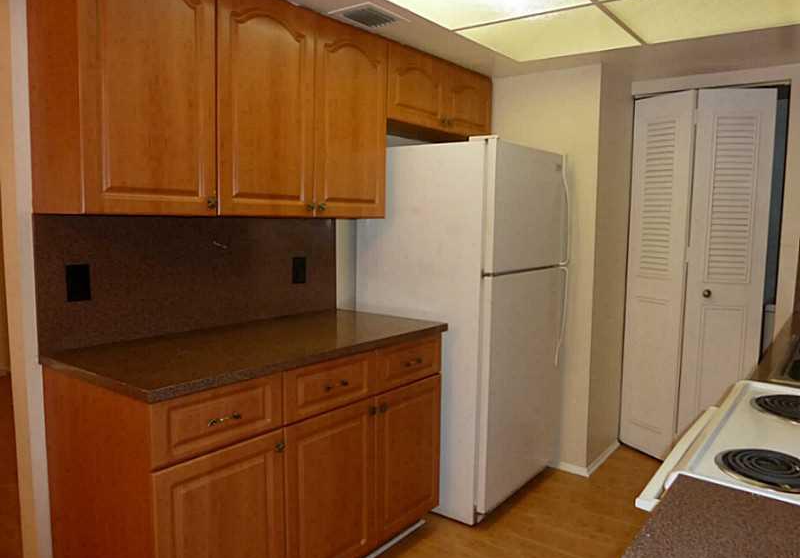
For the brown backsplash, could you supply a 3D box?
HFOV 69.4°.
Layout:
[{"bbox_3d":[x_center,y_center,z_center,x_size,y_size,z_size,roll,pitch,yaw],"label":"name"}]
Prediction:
[{"bbox_3d":[-0.739,-0.024,2.364,0.021,0.449,1.344,4,7,38],"label":"brown backsplash"}]

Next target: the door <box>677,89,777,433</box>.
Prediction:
[{"bbox_3d":[1.746,0.023,3.120,0.416,2.038,0.035,1,5,3],"label":"door"}]

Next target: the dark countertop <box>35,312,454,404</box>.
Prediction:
[{"bbox_3d":[-0.472,0.236,2.180,0.665,0.033,1.354,4,7,38],"label":"dark countertop"}]

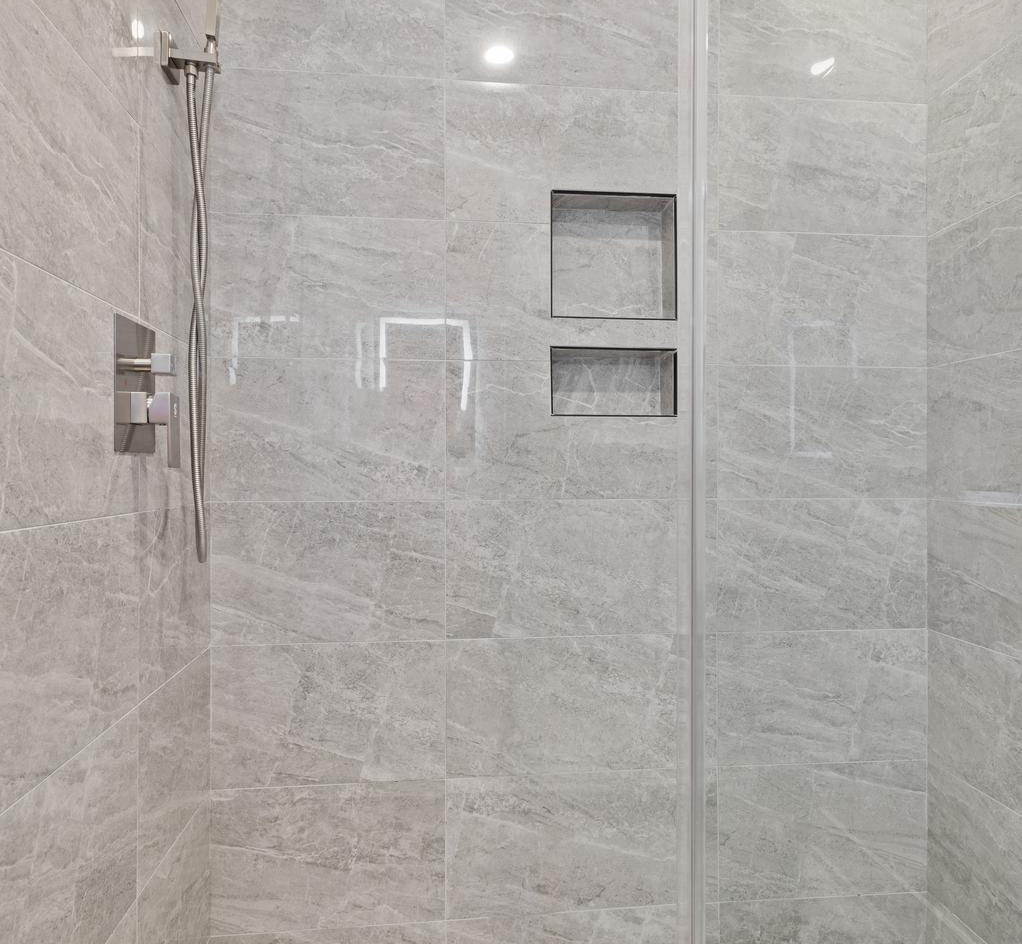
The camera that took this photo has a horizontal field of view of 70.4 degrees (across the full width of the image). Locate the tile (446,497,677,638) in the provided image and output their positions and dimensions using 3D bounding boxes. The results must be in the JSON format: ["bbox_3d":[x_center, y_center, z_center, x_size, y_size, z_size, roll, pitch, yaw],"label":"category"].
[{"bbox_3d":[0.163,0.214,1.609,0.609,0.302,0.012,0,0,-6],"label":"tile"}]

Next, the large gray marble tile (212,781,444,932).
[{"bbox_3d":[-0.388,0.833,1.570,0.491,0.305,0.010,0,0,-6],"label":"large gray marble tile"}]

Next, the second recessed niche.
[{"bbox_3d":[0.227,-0.482,1.666,0.286,0.281,0.092,0,0,-6],"label":"second recessed niche"}]

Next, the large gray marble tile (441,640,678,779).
[{"bbox_3d":[0.164,0.518,1.610,0.609,0.302,0.012,0,0,-6],"label":"large gray marble tile"}]

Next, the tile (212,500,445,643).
[{"bbox_3d":[-0.388,0.219,1.566,0.491,0.305,0.010,0,0,-6],"label":"tile"}]

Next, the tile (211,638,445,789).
[{"bbox_3d":[-0.386,0.519,1.557,0.490,0.302,0.012,0,0,-6],"label":"tile"}]

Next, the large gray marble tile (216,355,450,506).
[{"bbox_3d":[-0.387,-0.089,1.554,0.490,0.302,0.012,0,0,-6],"label":"large gray marble tile"}]

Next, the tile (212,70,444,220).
[{"bbox_3d":[-0.388,-0.697,1.550,0.490,0.302,0.012,0,0,-6],"label":"tile"}]

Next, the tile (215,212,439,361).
[{"bbox_3d":[-0.389,-0.395,1.562,0.491,0.305,0.010,0,0,-6],"label":"tile"}]

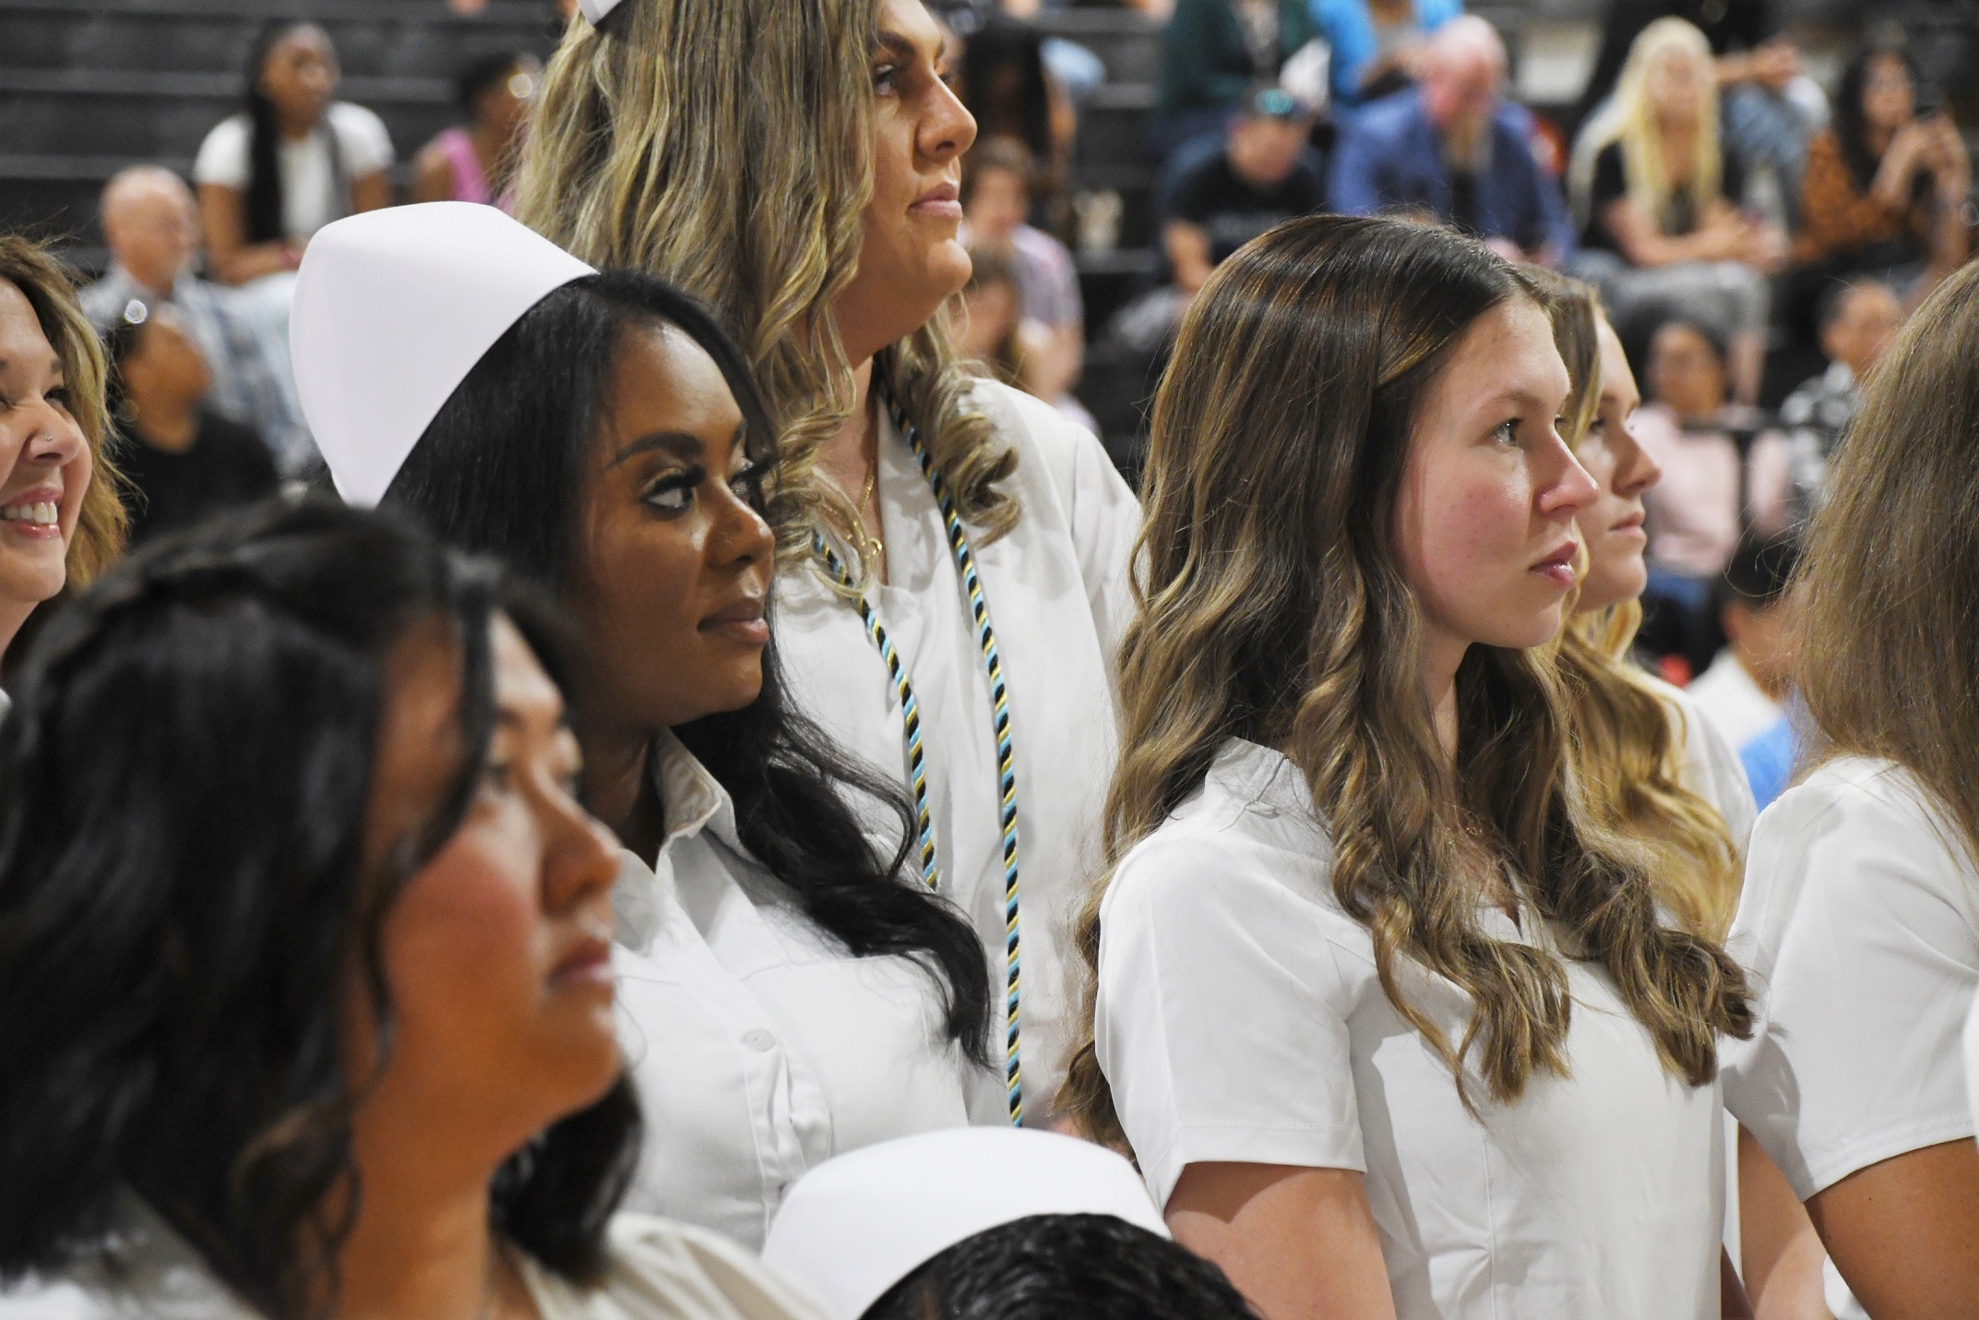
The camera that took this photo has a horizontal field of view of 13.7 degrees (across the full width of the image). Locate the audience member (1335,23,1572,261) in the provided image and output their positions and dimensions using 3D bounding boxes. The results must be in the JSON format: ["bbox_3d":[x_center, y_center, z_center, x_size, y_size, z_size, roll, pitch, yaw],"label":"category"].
[{"bbox_3d":[0.957,-0.794,17.100,0.560,1.080,0.750,0,2,-6],"label":"audience member"}]

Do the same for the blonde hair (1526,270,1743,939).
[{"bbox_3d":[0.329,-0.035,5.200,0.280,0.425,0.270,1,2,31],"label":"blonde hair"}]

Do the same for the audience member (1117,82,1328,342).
[{"bbox_3d":[0.524,-0.675,17.100,0.540,1.030,0.750,0,2,3],"label":"audience member"}]

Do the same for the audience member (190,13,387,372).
[{"bbox_3d":[-1.447,-0.792,17.200,0.480,1.080,0.720,0,2,-12],"label":"audience member"}]

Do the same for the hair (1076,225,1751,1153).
[{"bbox_3d":[0.219,0.011,4.350,0.310,0.490,0.290,1,2,30],"label":"hair"}]

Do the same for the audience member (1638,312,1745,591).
[{"bbox_3d":[1.402,-0.154,16.300,0.450,1.050,0.620,0,2,0],"label":"audience member"}]

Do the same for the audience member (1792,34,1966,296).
[{"bbox_3d":[1.878,-0.777,17.400,0.480,1.050,0.680,0,2,6],"label":"audience member"}]

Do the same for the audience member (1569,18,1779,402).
[{"bbox_3d":[1.431,-0.799,17.200,0.500,1.080,0.720,-1,2,-20],"label":"audience member"}]

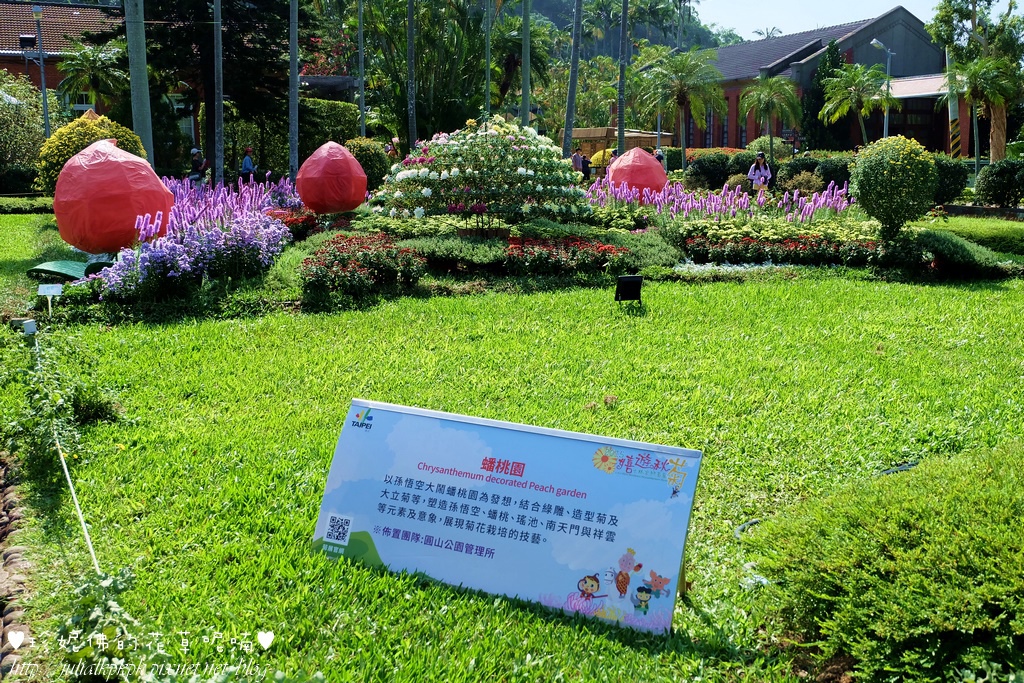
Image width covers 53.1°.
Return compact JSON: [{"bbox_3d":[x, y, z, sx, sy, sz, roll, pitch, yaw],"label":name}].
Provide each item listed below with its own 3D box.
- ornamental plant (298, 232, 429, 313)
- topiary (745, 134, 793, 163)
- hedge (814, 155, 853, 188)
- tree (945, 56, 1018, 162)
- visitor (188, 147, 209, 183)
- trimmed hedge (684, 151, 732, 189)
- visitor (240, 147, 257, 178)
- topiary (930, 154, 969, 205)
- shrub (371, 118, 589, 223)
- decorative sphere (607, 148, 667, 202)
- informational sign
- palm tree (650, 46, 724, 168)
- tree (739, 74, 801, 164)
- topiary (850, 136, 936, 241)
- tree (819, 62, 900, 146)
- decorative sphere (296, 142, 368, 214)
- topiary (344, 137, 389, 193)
[{"bbox_3d":[-1.537,-0.779,10.600,1.350,0.660,1.500,-1,11,0],"label":"ornamental plant"},{"bbox_3d":[9.805,-7.097,39.147,1.850,1.600,1.850,0,11,0],"label":"topiary"},{"bbox_3d":[8.345,-4.310,26.500,1.100,1.240,1.150,-1,11,0],"label":"hedge"},{"bbox_3d":[11.184,-5.109,24.500,1.800,3.450,1.800,-1,11,0],"label":"tree"},{"bbox_3d":[-9.184,-4.862,30.000,0.550,1.650,0.480,0,11,3],"label":"visitor"},{"bbox_3d":[5.059,-4.260,26.500,1.300,1.260,1.250,-1,11,0],"label":"trimmed hedge"},{"bbox_3d":[-7.242,-4.518,28.147,0.380,1.600,0.480,0,11,0],"label":"visitor"},{"bbox_3d":[11.109,-4.135,26.124,1.120,1.350,1.120,0,11,0],"label":"topiary"},{"bbox_3d":[-0.539,-2.837,17.000,3.550,1.750,3.400,-1,11,0],"label":"shrub"},{"bbox_3d":[3.247,-4.349,26.500,1.550,1.500,1.550,-1,11,0],"label":"decorative sphere"},{"bbox_3d":[-0.057,0.577,3.626,1.422,0.554,0.310,5,12,28],"label":"informational sign"},{"bbox_3d":[6.384,-8.151,37.468,3.000,5.100,3.000,0,11,0],"label":"palm tree"},{"bbox_3d":[9.182,-7.371,36.376,2.300,4.100,2.300,0,11,0],"label":"tree"},{"bbox_3d":[6.129,-2.437,16.454,1.370,1.680,1.370,0,11,0],"label":"topiary"},{"bbox_3d":[11.156,-6.839,32.876,2.650,4.100,2.650,0,11,0],"label":"tree"},{"bbox_3d":[-3.969,-3.605,22.643,1.540,1.560,1.540,0,11,0],"label":"decorative sphere"},{"bbox_3d":[-4.027,-4.794,28.151,1.300,1.650,1.300,0,11,0],"label":"topiary"}]

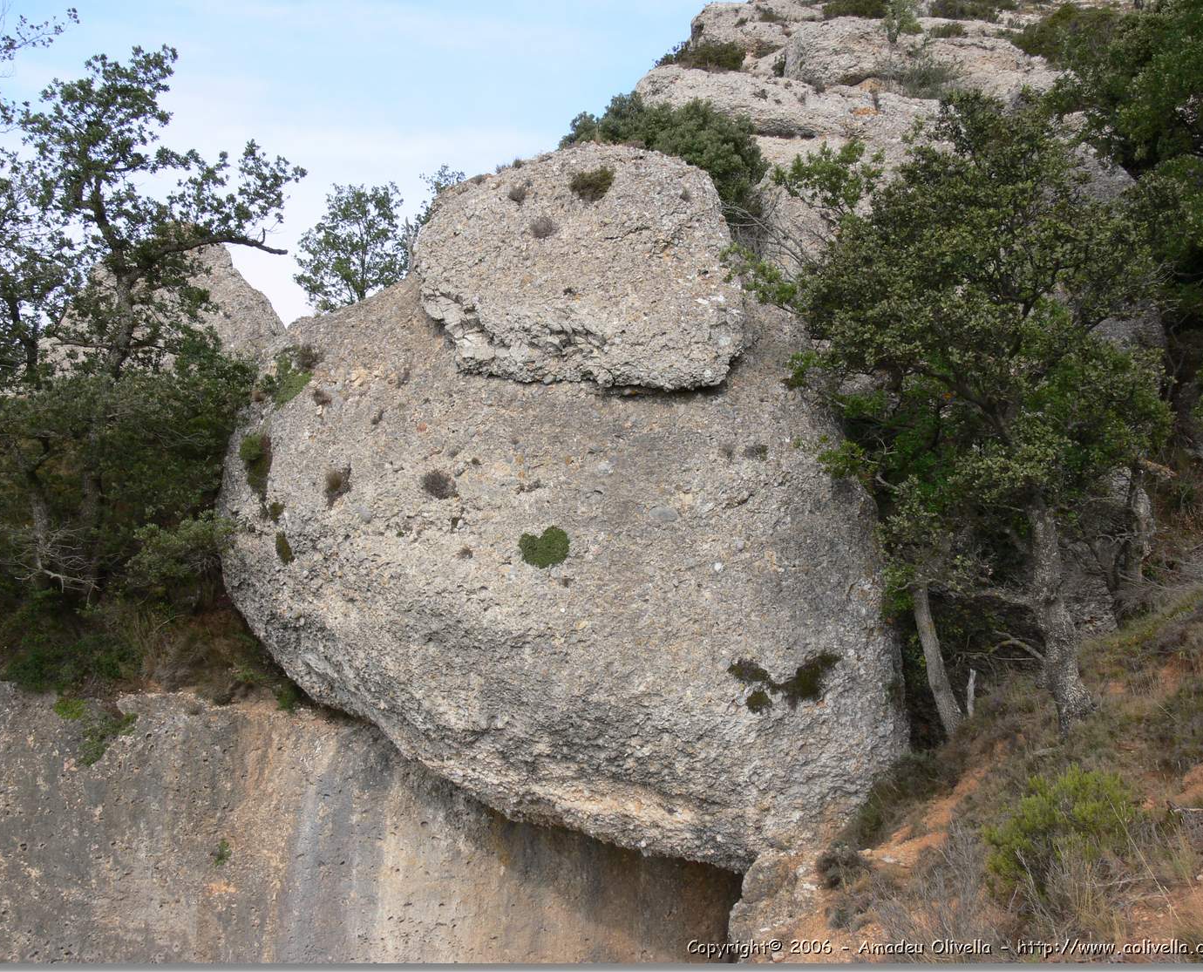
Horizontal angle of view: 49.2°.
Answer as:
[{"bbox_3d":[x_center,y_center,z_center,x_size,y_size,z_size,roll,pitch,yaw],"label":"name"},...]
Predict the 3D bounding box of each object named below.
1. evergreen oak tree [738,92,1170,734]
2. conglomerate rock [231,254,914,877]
[{"bbox_3d":[2.970,-0.620,11.200,3.600,5.400,3.500,0,-4,0],"label":"evergreen oak tree"},{"bbox_3d":[-0.310,0.550,10.800,5.400,4.900,4.400,0,-4,0],"label":"conglomerate rock"}]

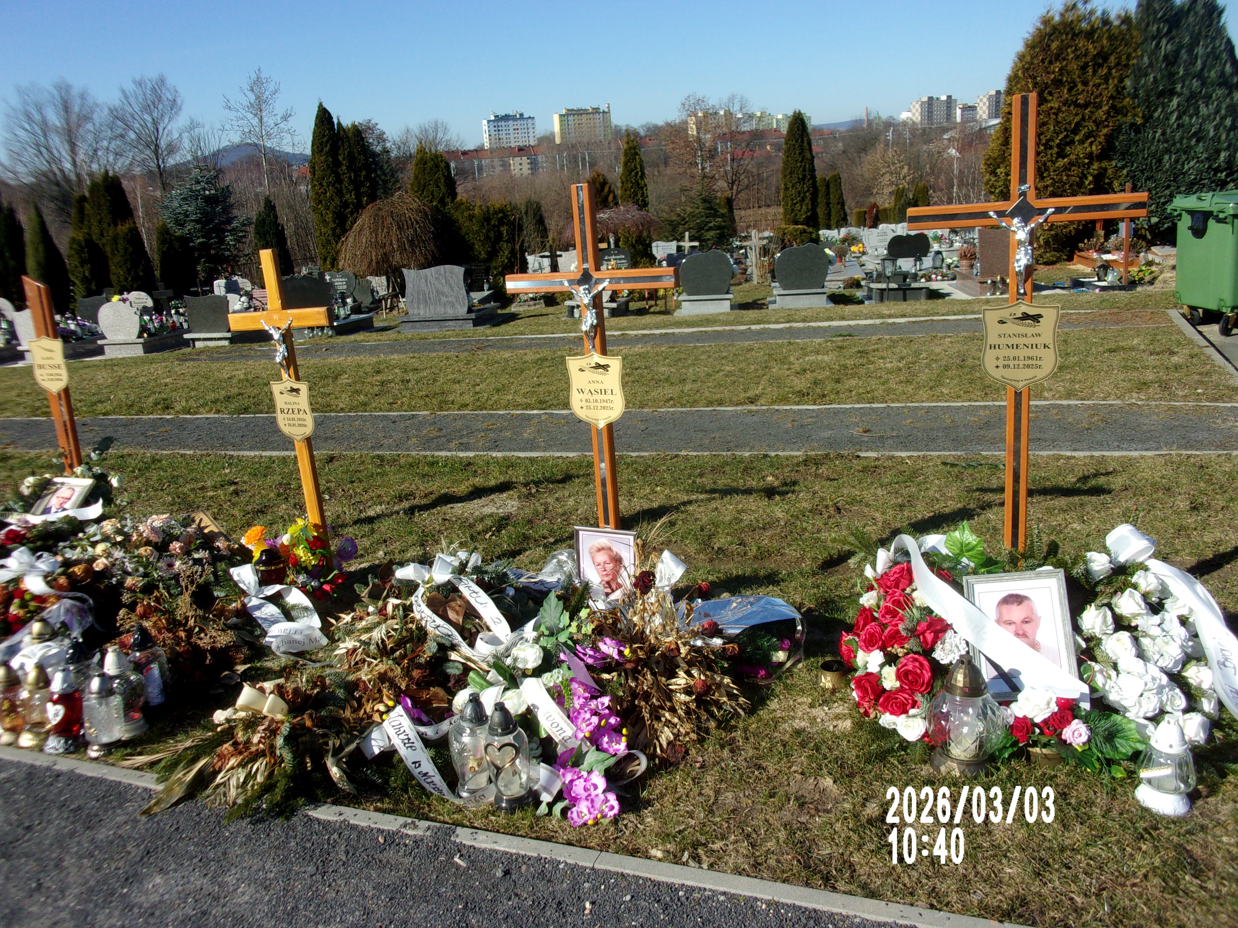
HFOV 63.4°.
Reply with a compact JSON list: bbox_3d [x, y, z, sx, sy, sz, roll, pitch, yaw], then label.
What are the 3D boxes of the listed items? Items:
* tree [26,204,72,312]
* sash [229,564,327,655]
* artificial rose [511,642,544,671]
[{"bbox_3d":[-12.547,-4.515,22.000,0.920,2.450,0.920,-12,16,-27],"label":"tree"},{"bbox_3d":[-1.338,0.575,3.930,0.340,0.200,0.380,-10,15,-20],"label":"sash"},{"bbox_3d":[-0.286,0.599,3.116,0.100,0.090,0.100,-6,14,-6],"label":"artificial rose"}]

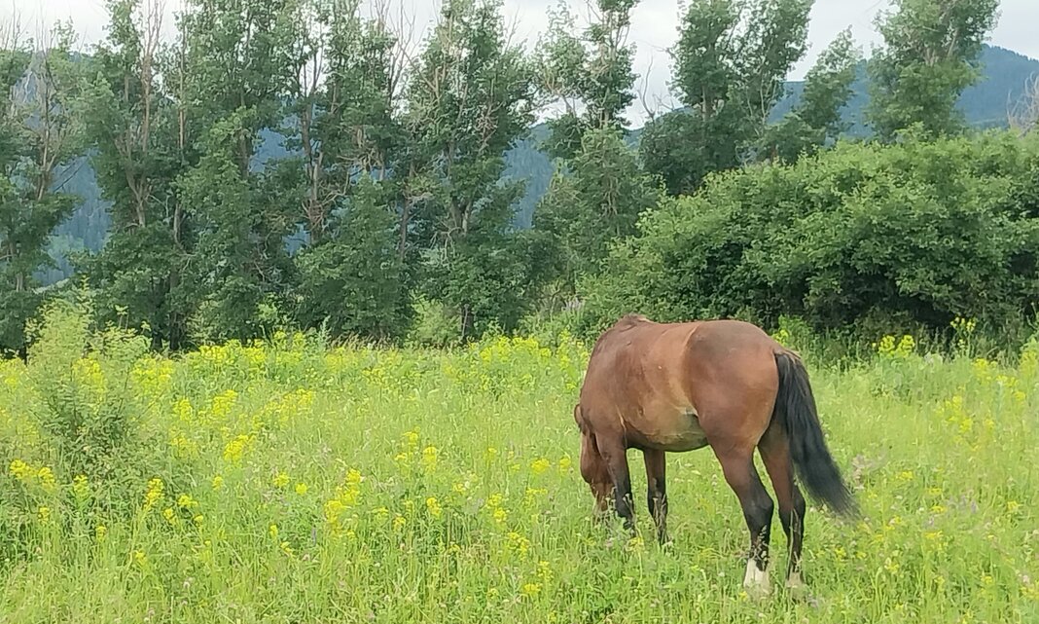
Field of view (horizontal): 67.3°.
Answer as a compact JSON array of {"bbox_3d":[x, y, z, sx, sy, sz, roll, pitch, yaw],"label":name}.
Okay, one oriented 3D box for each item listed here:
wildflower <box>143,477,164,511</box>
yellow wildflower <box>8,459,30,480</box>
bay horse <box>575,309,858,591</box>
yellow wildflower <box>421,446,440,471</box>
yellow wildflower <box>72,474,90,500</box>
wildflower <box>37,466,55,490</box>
[{"bbox_3d":[-1.901,0.944,4.050,0.106,0.167,0.101,0,0,0],"label":"wildflower"},{"bbox_3d":[-3.014,0.943,4.700,0.123,0.123,0.117,0,0,0],"label":"yellow wildflower"},{"bbox_3d":[1.020,0.735,4.520,0.620,1.460,1.900,0,0,-36],"label":"bay horse"},{"bbox_3d":[-0.576,0.951,5.050,0.120,0.157,0.114,0,0,0],"label":"yellow wildflower"},{"bbox_3d":[-2.415,0.965,4.300,0.091,0.145,0.087,0,0,0],"label":"yellow wildflower"},{"bbox_3d":[-2.729,0.954,4.500,0.095,0.129,0.091,0,0,0],"label":"wildflower"}]

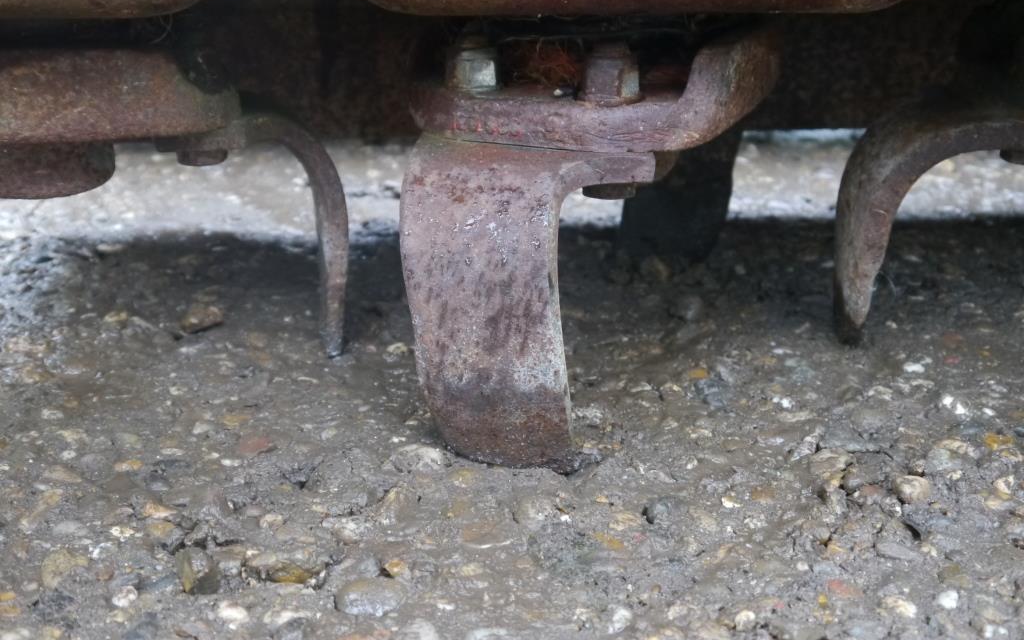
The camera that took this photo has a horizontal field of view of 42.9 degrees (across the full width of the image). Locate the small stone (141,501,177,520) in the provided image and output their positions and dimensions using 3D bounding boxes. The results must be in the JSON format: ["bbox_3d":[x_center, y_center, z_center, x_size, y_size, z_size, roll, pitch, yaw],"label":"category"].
[{"bbox_3d":[-0.142,0.077,0.524,0.015,0.006,0.010,0,16,0],"label":"small stone"}]

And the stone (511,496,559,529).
[{"bbox_3d":[0.008,0.072,0.484,0.018,0.011,0.018,0,20,1],"label":"stone"}]

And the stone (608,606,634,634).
[{"bbox_3d":[0.035,0.097,0.419,0.009,0.006,0.010,2,20,5],"label":"stone"}]

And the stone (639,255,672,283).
[{"bbox_3d":[0.084,-0.030,0.762,0.020,0.015,0.020,2,20,6],"label":"stone"}]

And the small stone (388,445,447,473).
[{"bbox_3d":[-0.041,0.061,0.574,0.026,0.009,0.020,0,16,0],"label":"small stone"}]

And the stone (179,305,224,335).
[{"bbox_3d":[-0.182,0.000,0.766,0.025,0.015,0.020,-6,17,-19],"label":"stone"}]

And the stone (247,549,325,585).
[{"bbox_3d":[-0.078,0.085,0.447,0.028,0.013,0.018,-4,20,-11],"label":"stone"}]

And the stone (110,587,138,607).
[{"bbox_3d":[-0.128,0.092,0.431,0.009,0.006,0.010,-7,21,-18],"label":"stone"}]

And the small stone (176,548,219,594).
[{"bbox_3d":[-0.114,0.091,0.472,0.017,0.016,0.012,0,16,0],"label":"small stone"}]

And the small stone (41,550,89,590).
[{"bbox_3d":[-0.153,0.086,0.446,0.016,0.009,0.018,-8,21,-20],"label":"small stone"}]

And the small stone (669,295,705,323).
[{"bbox_3d":[0.106,-0.007,0.789,0.022,0.015,0.018,0,16,0],"label":"small stone"}]

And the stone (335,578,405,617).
[{"bbox_3d":[-0.047,0.091,0.429,0.022,0.011,0.017,-2,20,-7],"label":"stone"}]

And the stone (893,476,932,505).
[{"bbox_3d":[0.166,0.071,0.539,0.017,0.009,0.014,0,16,0],"label":"stone"}]

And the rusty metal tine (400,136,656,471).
[{"bbox_3d":[0.012,-0.018,0.589,0.073,0.138,0.105,8,18,25],"label":"rusty metal tine"}]

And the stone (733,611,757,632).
[{"bbox_3d":[0.075,0.097,0.418,0.008,0.005,0.009,4,20,11],"label":"stone"}]

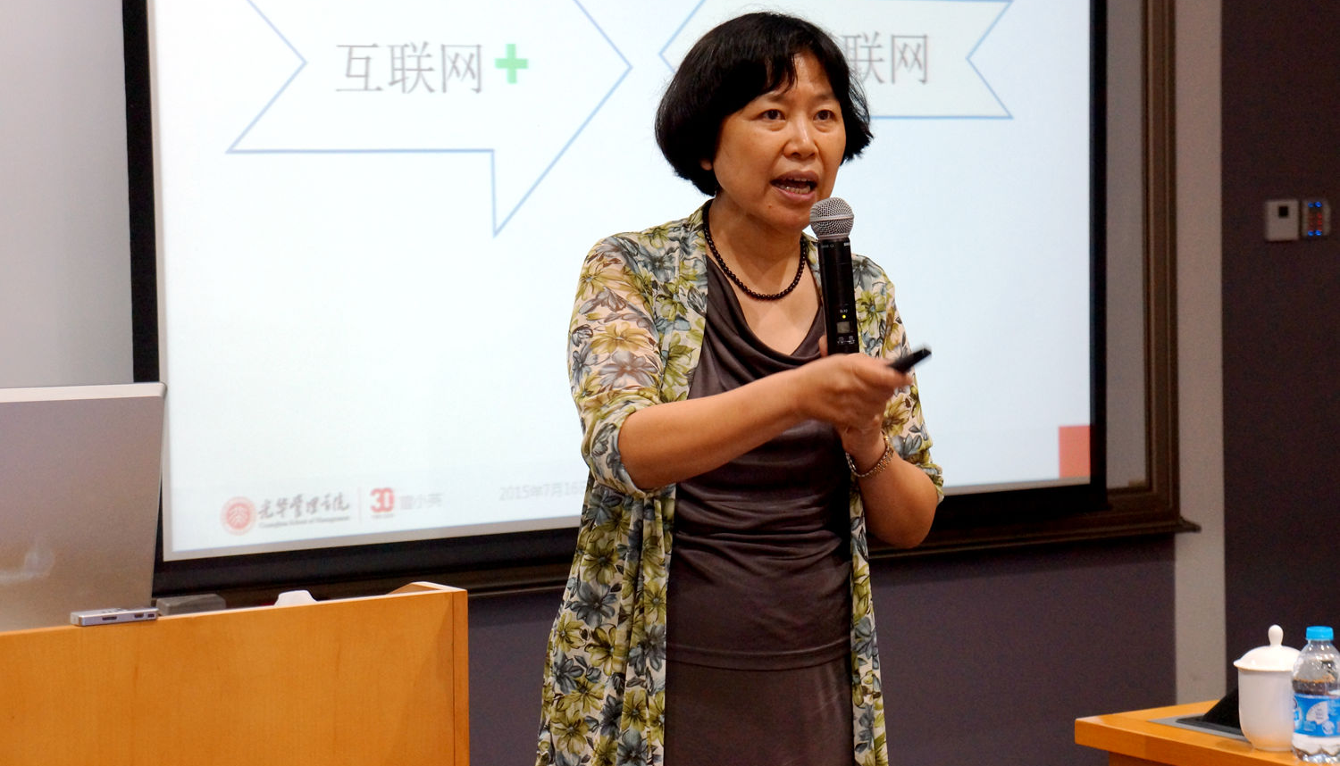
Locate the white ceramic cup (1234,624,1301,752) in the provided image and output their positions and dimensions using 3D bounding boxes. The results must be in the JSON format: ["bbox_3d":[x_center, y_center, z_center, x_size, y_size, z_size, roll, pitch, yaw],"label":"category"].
[{"bbox_3d":[0.700,0.350,3.520,0.100,0.144,0.102,0,4,11],"label":"white ceramic cup"}]

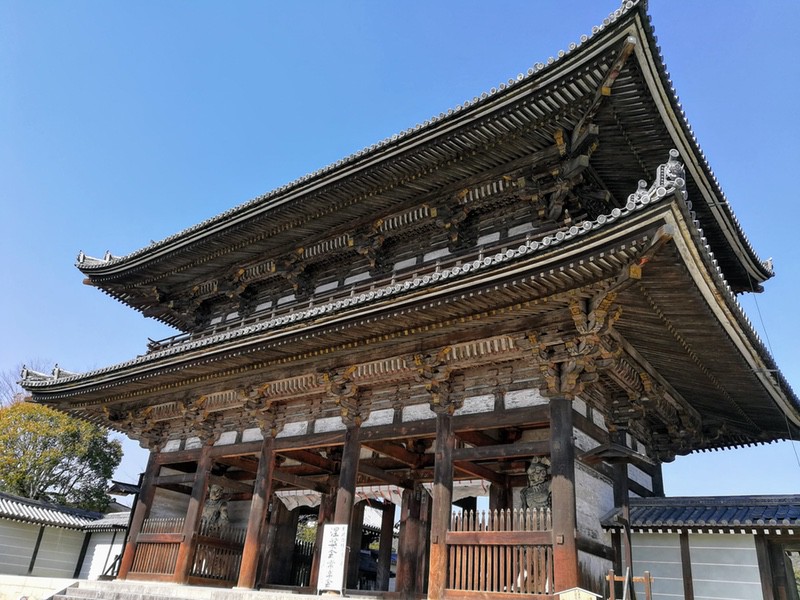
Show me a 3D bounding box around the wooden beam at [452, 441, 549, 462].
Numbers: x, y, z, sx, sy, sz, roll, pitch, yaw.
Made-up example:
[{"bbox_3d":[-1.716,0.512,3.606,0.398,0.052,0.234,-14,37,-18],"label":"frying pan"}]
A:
[{"bbox_3d":[2.746,4.210,17.136,3.291,0.362,0.227,-16,-33,35],"label":"wooden beam"}]

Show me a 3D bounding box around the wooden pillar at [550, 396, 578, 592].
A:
[{"bbox_3d":[4.108,4.852,15.565,0.530,4.974,0.530,-16,-33,35],"label":"wooden pillar"}]

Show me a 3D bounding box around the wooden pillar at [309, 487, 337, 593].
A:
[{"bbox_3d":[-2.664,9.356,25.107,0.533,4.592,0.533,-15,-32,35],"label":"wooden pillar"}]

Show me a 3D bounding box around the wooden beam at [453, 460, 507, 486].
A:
[{"bbox_3d":[2.476,5.478,19.905,0.287,0.369,3.526,-15,-32,35],"label":"wooden beam"}]

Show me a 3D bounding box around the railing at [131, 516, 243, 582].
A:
[{"bbox_3d":[-8.493,10.629,26.167,3.695,2.296,3.772,-15,-32,35],"label":"railing"}]

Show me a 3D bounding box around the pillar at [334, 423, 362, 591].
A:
[{"bbox_3d":[-1.823,6.623,20.117,0.512,5.248,0.512,-15,-32,35],"label":"pillar"}]

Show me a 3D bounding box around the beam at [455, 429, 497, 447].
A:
[{"bbox_3d":[2.552,4.550,20.358,0.287,0.512,3.526,-15,-32,35],"label":"beam"}]

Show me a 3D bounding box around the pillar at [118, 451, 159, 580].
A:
[{"bbox_3d":[-11.089,9.121,26.794,0.512,5.248,0.512,-15,-32,35],"label":"pillar"}]

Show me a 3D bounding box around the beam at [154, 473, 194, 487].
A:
[{"bbox_3d":[-9.346,7.465,25.885,3.291,0.316,0.227,-16,-33,35],"label":"beam"}]

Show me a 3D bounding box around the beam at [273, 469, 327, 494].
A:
[{"bbox_3d":[-3.821,7.013,23.989,0.252,0.395,3.266,-16,-33,35],"label":"beam"}]

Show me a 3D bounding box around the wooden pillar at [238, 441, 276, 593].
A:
[{"bbox_3d":[-4.923,7.293,21.782,0.535,5.125,0.535,-15,-32,34],"label":"wooden pillar"}]

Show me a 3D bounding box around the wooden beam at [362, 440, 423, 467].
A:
[{"bbox_3d":[-0.440,5.384,22.499,0.287,0.492,3.526,-15,-32,35],"label":"wooden beam"}]

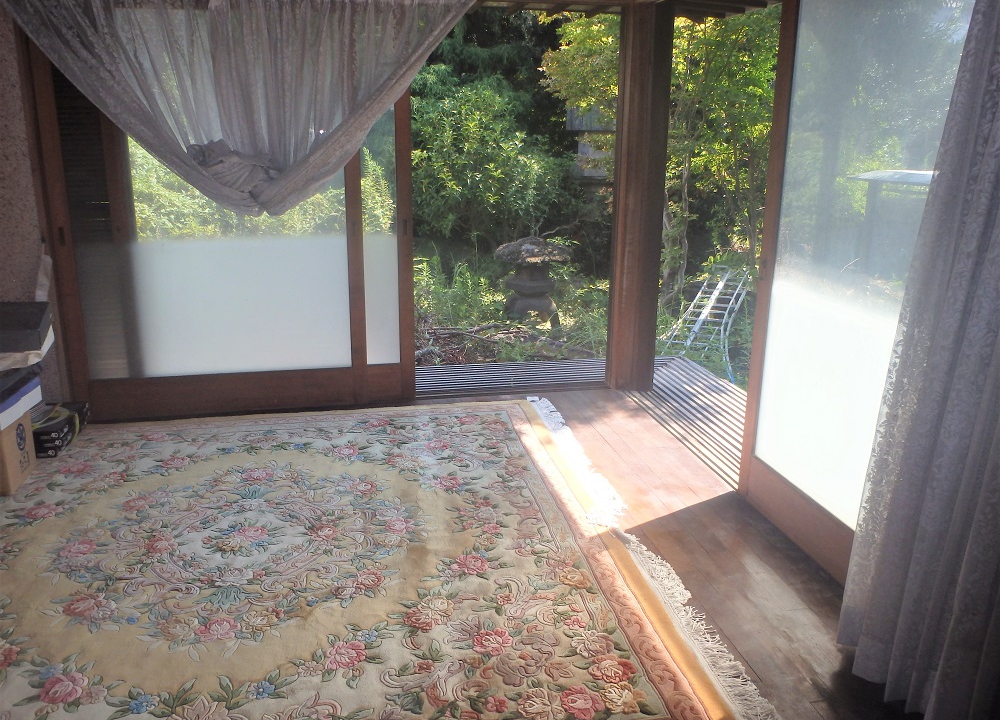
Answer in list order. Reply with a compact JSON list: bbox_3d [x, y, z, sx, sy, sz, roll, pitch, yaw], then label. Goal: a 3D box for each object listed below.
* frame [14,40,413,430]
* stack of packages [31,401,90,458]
[{"bbox_3d":[-1.222,-0.643,3.800,1.619,1.824,0.090,-2,15,-11],"label":"frame"},{"bbox_3d":[-1.974,0.299,3.505,0.227,0.110,0.410,-3,15,-12],"label":"stack of packages"}]

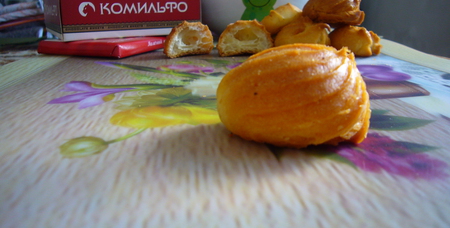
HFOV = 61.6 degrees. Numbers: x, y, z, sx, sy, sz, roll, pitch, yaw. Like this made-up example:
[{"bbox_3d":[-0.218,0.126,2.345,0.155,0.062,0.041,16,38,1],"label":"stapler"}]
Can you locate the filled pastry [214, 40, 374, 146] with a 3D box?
[{"bbox_3d":[0.021,-0.006,0.121,0.047,0.032,0.037,3,18,11],"label":"filled pastry"}]

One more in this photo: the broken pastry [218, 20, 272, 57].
[{"bbox_3d":[0.016,-0.060,0.299,0.044,0.029,0.028,-1,17,0],"label":"broken pastry"}]

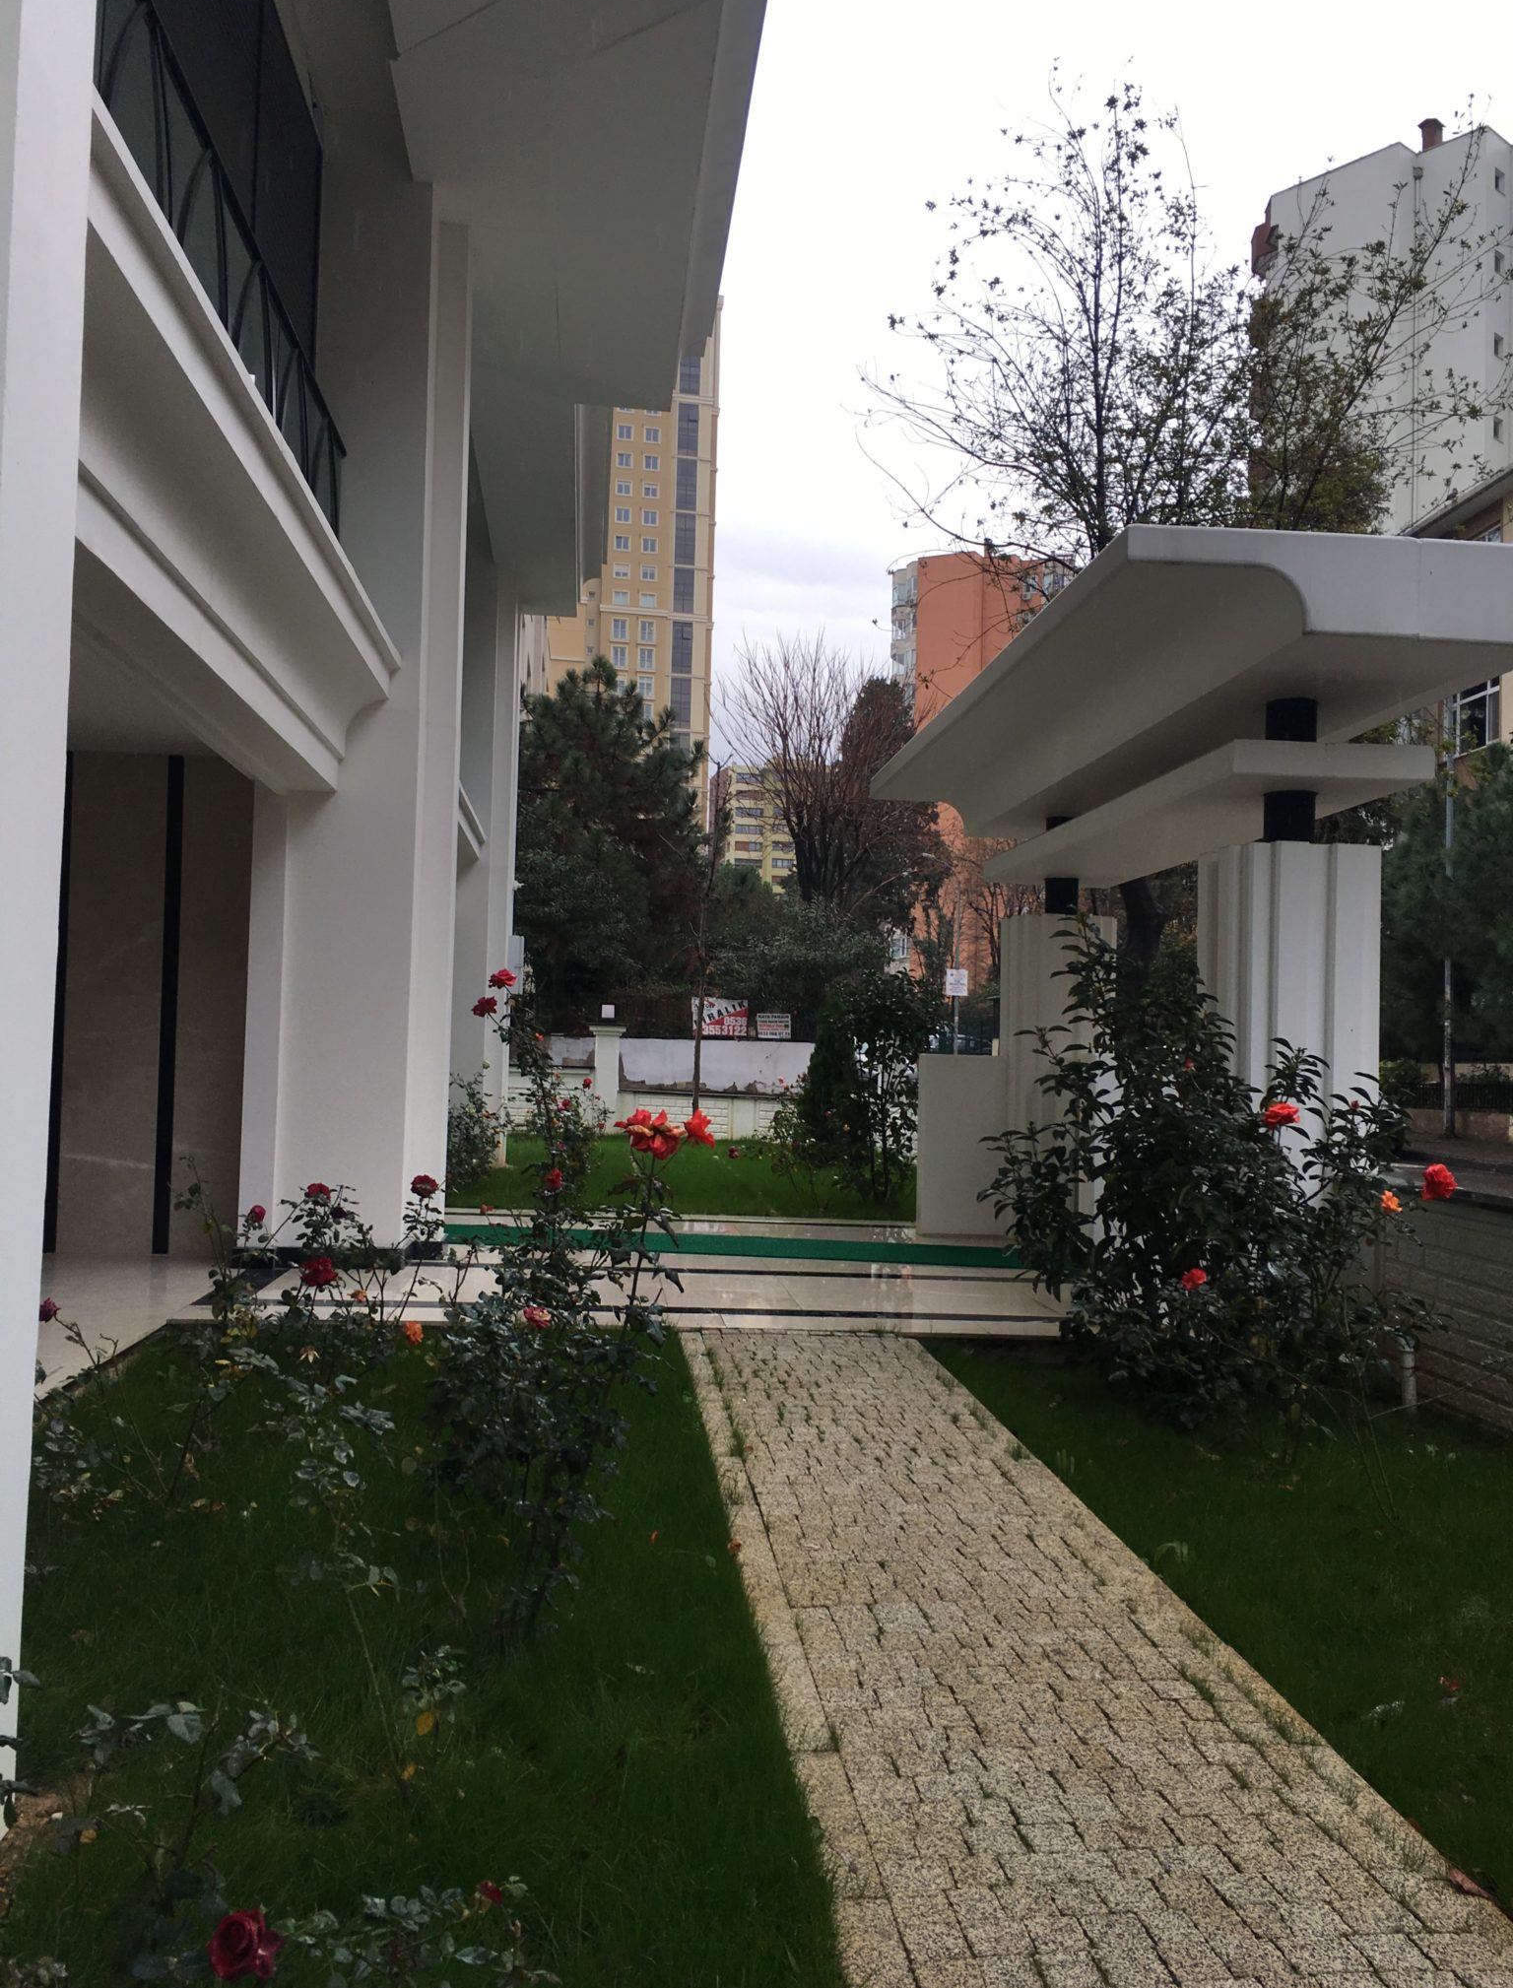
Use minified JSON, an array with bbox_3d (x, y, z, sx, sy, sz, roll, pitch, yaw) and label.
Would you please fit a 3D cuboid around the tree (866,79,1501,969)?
[{"bbox_3d":[3.714,-2.870,15.000,5.400,10.000,5.100,2,-2,-5],"label":"tree"}]

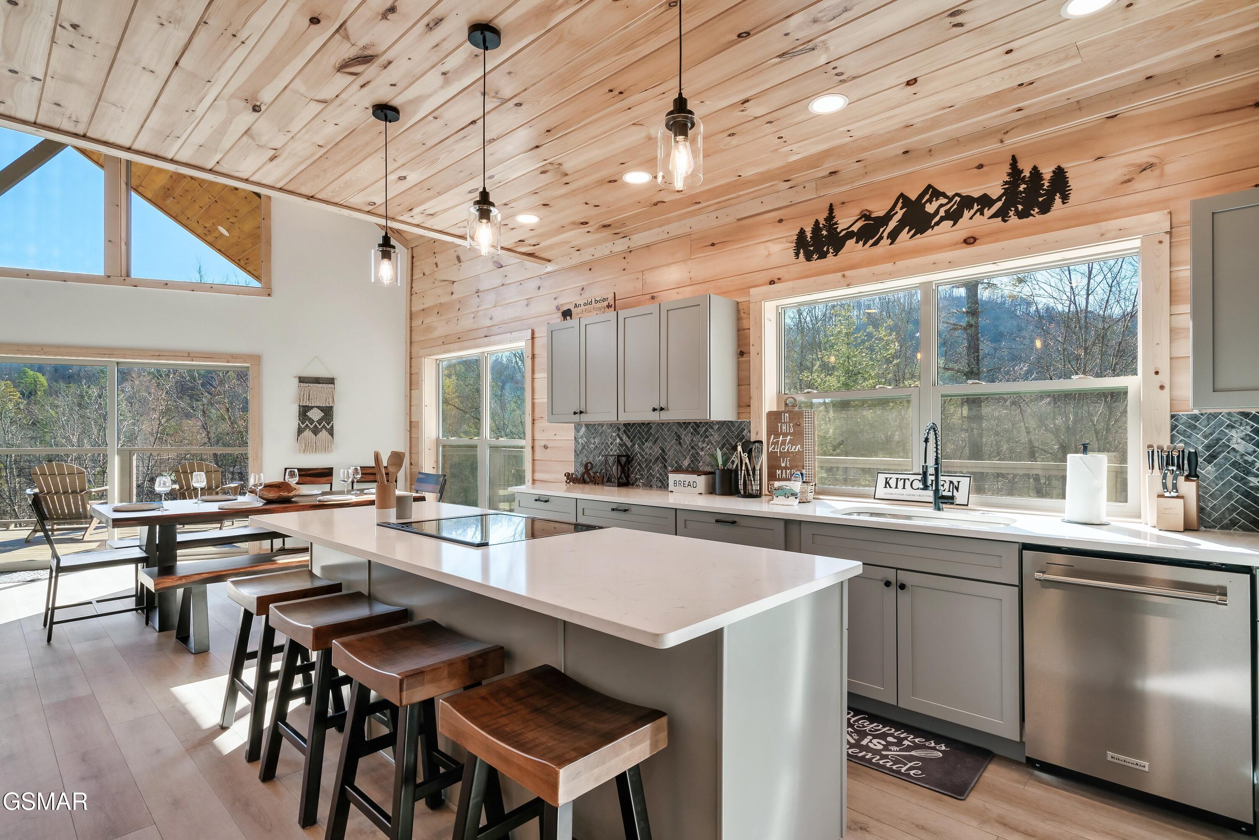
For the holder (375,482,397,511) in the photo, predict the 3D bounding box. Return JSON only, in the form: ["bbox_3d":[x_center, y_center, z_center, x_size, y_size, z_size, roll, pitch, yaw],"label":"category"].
[{"bbox_3d":[-1.253,0.391,3.060,0.102,0.130,0.102,-1,-2,42],"label":"holder"}]

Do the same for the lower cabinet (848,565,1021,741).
[{"bbox_3d":[1.385,0.955,2.833,0.905,0.620,0.620,-1,-2,42],"label":"lower cabinet"}]

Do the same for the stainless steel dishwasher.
[{"bbox_3d":[1.919,0.915,2.281,0.605,0.820,0.610,-1,-2,42],"label":"stainless steel dishwasher"}]

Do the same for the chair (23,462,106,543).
[{"bbox_3d":[-7.329,1.042,7.799,0.730,0.970,0.830,1,-2,-25],"label":"chair"}]

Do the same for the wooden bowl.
[{"bbox_3d":[-2.895,0.584,4.889,0.320,0.140,0.360,-1,-2,42],"label":"wooden bowl"}]

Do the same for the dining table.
[{"bbox_3d":[-2.890,1.032,4.777,1.050,0.760,2.070,-1,-2,42],"label":"dining table"}]

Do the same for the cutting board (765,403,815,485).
[{"bbox_3d":[0.986,0.172,3.628,0.325,0.610,0.030,-1,-2,42],"label":"cutting board"}]

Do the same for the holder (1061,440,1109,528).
[{"bbox_3d":[1.948,0.264,2.537,0.170,0.348,0.170,-1,-2,42],"label":"holder"}]

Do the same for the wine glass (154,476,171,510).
[{"bbox_3d":[-3.263,0.515,4.160,0.090,0.230,0.090,-1,-2,42],"label":"wine glass"}]

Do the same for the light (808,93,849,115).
[{"bbox_3d":[0.880,-1.378,2.626,0.180,0.030,0.180,0,-2,0],"label":"light"}]

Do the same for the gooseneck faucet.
[{"bbox_3d":[1.498,0.230,2.910,0.120,0.436,0.270,-1,-2,42],"label":"gooseneck faucet"}]

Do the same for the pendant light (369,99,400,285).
[{"bbox_3d":[-1.095,-0.989,2.665,0.121,0.790,0.121,-1,-2,42],"label":"pendant light"}]

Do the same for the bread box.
[{"bbox_3d":[0.425,0.421,4.007,0.275,0.145,0.160,-1,-2,42],"label":"bread box"}]

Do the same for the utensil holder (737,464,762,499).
[{"bbox_3d":[0.759,0.396,3.729,0.140,0.180,0.140,-1,-2,42],"label":"utensil holder"}]

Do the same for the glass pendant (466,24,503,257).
[{"bbox_3d":[-0.528,-0.997,2.162,0.121,0.805,0.121,0,-2,0],"label":"glass pendant"}]

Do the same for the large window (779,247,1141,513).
[{"bbox_3d":[1.602,-0.159,3.211,1.780,1.190,0.120,-1,-2,42],"label":"large window"}]

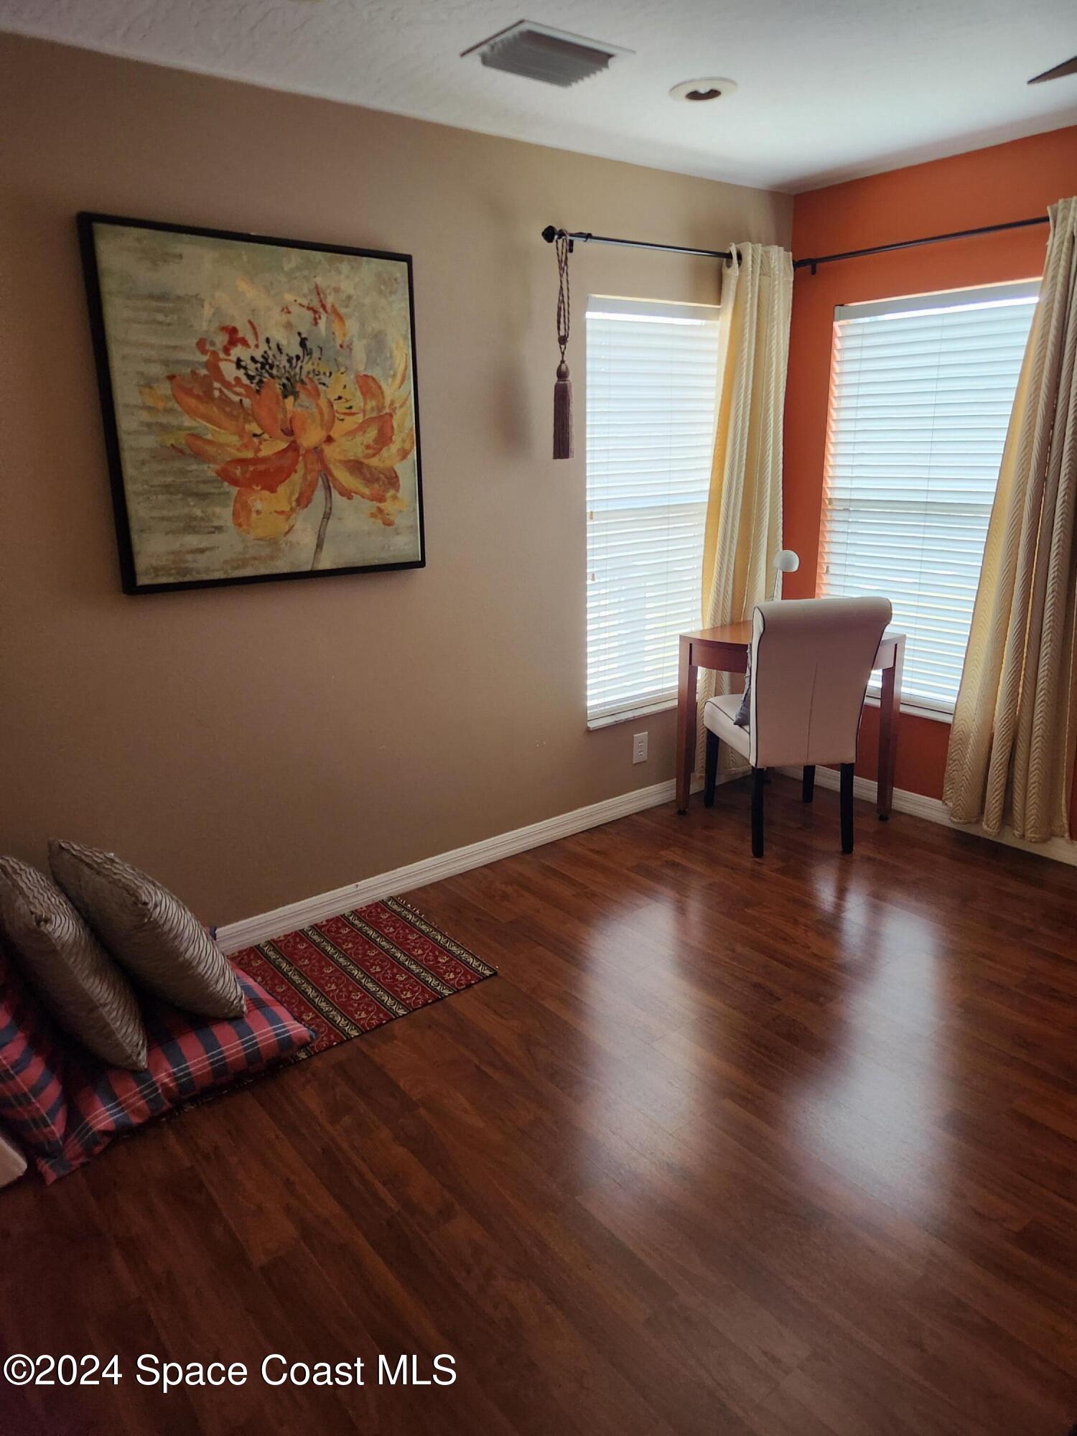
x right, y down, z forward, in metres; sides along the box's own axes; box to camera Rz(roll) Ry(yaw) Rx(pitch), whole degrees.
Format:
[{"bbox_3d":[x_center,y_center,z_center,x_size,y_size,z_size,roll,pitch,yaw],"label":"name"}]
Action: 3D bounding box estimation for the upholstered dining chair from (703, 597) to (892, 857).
[{"bbox_3d":[0.960,-0.017,3.671,0.500,0.990,0.650,-2,17,-4],"label":"upholstered dining chair"}]

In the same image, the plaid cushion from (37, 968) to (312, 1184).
[{"bbox_3d":[-1.032,0.803,2.515,0.660,0.140,0.660,-14,21,-36],"label":"plaid cushion"}]

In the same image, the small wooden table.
[{"bbox_3d":[1.022,0.003,3.994,0.890,0.766,0.630,1,17,7],"label":"small wooden table"}]

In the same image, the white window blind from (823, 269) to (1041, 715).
[{"bbox_3d":[1.495,-0.807,3.697,0.060,1.550,0.900,-14,21,-36],"label":"white window blind"}]

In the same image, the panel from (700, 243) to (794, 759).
[{"bbox_3d":[0.846,-0.788,3.937,0.490,2.110,0.130,-14,21,-36],"label":"panel"}]

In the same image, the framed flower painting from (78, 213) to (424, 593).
[{"bbox_3d":[-0.746,-0.858,2.707,0.920,0.920,0.045,-14,21,-36],"label":"framed flower painting"}]

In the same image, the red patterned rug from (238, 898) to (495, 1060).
[{"bbox_3d":[-0.768,0.800,2.755,1.160,0.010,0.640,-14,21,-36],"label":"red patterned rug"}]

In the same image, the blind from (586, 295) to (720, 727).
[{"bbox_3d":[0.536,-0.824,3.814,0.880,1.550,0.060,-14,21,-36],"label":"blind"}]

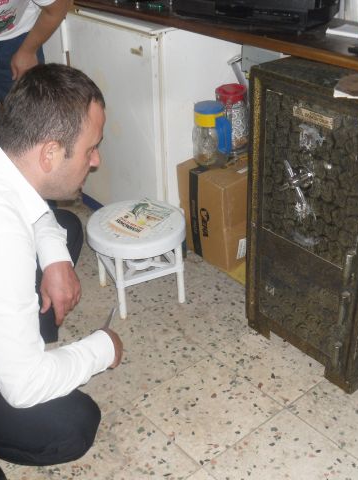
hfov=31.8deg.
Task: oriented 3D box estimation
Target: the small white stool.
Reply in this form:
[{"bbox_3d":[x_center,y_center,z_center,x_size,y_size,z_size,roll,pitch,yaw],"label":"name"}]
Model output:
[{"bbox_3d":[-0.136,0.065,2.153,0.332,0.285,0.332,-2,30,1],"label":"small white stool"}]

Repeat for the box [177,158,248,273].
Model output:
[{"bbox_3d":[0.233,-0.136,2.425,0.362,0.335,0.252,-24,36,-32],"label":"box"}]

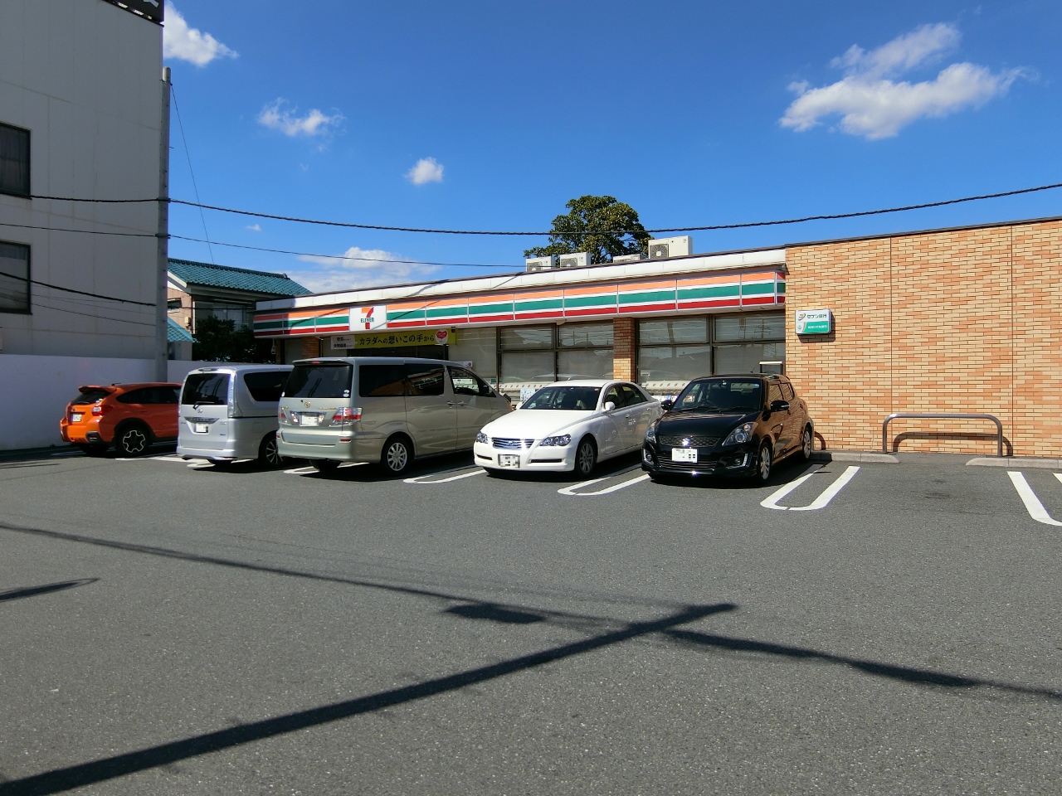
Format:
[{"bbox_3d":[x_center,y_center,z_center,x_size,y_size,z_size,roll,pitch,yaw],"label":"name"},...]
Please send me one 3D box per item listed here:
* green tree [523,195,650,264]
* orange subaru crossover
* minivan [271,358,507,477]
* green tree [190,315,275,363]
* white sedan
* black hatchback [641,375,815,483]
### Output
[{"bbox_3d":[2.509,-4.379,32.500,5.800,9.500,5.800,-1,2,5],"label":"green tree"},{"bbox_3d":[-8.652,0.425,17.617,1.810,1.570,4.450,0,2,32],"label":"orange subaru crossover"},{"bbox_3d":[-2.205,0.236,13.287,1.835,1.930,4.840,0,2,29],"label":"minivan"},{"bbox_3d":[-11.015,-1.093,27.500,3.300,4.000,3.300,-2,2,-22],"label":"green tree"},{"bbox_3d":[0.818,0.424,12.729,1.805,1.440,4.730,0,2,29],"label":"white sedan"},{"bbox_3d":[3.109,0.379,11.384,1.725,1.510,3.850,0,3,34],"label":"black hatchback"}]

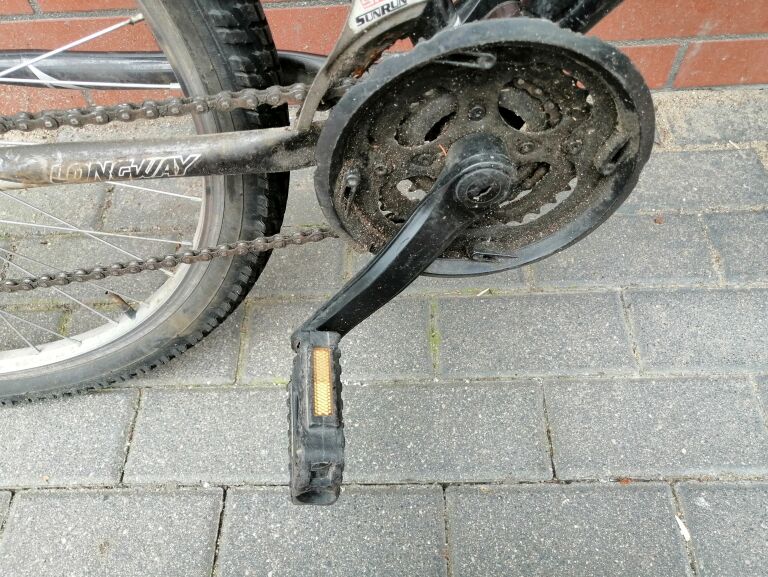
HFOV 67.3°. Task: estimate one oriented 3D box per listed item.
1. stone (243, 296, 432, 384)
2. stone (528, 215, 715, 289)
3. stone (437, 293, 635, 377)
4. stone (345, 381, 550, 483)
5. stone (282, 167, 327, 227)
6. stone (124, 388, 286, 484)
[{"bbox_3d":[-0.047,0.069,0.631,0.197,0.066,0.097,-2,58,3],"label":"stone"},{"bbox_3d":[0.261,-0.025,0.669,0.197,0.066,0.097,-2,58,3],"label":"stone"},{"bbox_3d":[0.153,0.063,0.622,0.197,0.066,0.097,-2,58,3],"label":"stone"},{"bbox_3d":[0.056,0.151,0.574,0.197,0.066,0.097,-2,58,3],"label":"stone"},{"bbox_3d":[-0.043,-0.101,0.735,0.197,0.066,0.097,-2,58,3],"label":"stone"},{"bbox_3d":[-0.143,0.157,0.583,0.197,0.066,0.097,-2,58,3],"label":"stone"}]

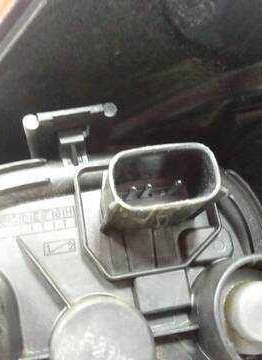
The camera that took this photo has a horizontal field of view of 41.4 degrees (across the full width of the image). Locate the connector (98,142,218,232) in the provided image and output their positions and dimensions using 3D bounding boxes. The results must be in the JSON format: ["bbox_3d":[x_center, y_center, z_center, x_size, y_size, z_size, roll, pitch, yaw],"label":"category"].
[{"bbox_3d":[0.007,0.003,0.103,0.030,0.023,0.016,-6,71,-12],"label":"connector"}]

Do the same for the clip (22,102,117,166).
[{"bbox_3d":[-0.018,-0.013,0.105,0.026,0.016,0.012,-6,71,-12],"label":"clip"}]

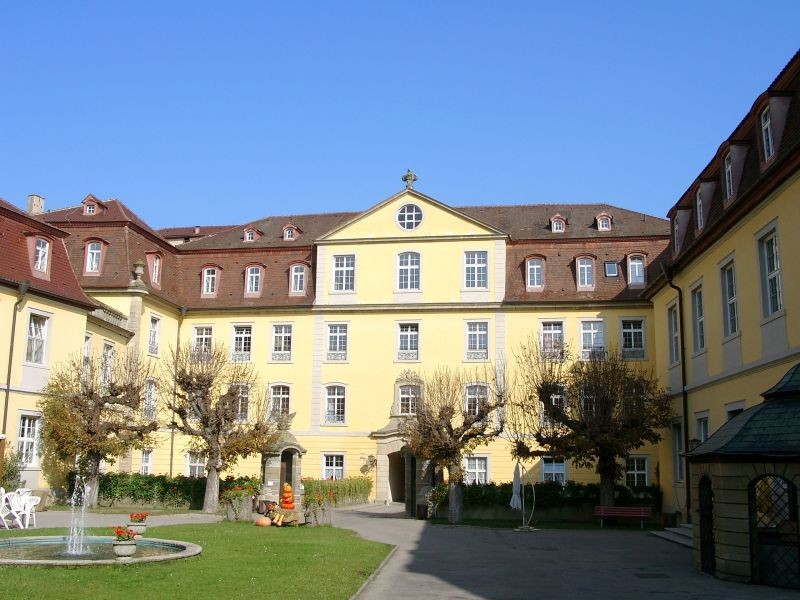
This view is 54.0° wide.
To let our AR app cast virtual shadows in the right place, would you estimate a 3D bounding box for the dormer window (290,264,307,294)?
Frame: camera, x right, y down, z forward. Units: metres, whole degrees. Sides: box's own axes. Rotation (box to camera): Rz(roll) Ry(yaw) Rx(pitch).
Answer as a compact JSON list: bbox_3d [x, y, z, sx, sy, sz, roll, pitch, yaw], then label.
[{"bbox_3d":[-5.900,-1.097,46.844,1.084,2.003,0.850,-1,-12,11],"label":"dormer window"}]

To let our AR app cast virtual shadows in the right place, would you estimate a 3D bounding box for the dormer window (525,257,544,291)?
[{"bbox_3d":[7.641,-1.391,44.158,1.070,2.059,0.850,-1,-12,11],"label":"dormer window"}]

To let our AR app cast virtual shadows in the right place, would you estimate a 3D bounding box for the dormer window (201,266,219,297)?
[{"bbox_3d":[-11.875,-1.085,49.658,1.116,2.192,0.750,-1,-12,10],"label":"dormer window"}]

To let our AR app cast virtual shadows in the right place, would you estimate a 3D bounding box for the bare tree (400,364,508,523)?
[{"bbox_3d":[1.947,5.210,28.332,3.857,5.536,3.664,1,-12,0],"label":"bare tree"}]

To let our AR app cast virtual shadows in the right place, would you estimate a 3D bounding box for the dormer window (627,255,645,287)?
[{"bbox_3d":[12.972,-1.505,43.100,1.070,1.926,0.850,-1,-12,11],"label":"dormer window"}]

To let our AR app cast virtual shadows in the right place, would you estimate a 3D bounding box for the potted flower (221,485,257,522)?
[{"bbox_3d":[-5.985,7.641,29.769,1.120,1.280,1.020,-1,-12,10],"label":"potted flower"}]

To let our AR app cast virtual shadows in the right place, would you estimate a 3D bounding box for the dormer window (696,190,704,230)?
[{"bbox_3d":[14.235,-4.181,36.282,0.700,2.132,1.260,0,-12,5],"label":"dormer window"}]

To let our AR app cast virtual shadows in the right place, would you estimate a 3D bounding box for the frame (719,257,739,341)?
[{"bbox_3d":[11.755,-0.084,27.982,0.300,2.850,1.750,0,-12,4],"label":"frame"}]

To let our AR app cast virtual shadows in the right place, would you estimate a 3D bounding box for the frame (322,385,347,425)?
[{"bbox_3d":[-3.667,5.971,44.408,1.402,2.351,0.250,-1,-12,11],"label":"frame"}]

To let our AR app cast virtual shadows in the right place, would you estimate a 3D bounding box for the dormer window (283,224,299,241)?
[{"bbox_3d":[-6.826,-4.170,50.332,1.026,1.121,1.100,-1,-12,10],"label":"dormer window"}]

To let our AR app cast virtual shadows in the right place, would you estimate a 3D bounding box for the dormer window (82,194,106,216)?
[{"bbox_3d":[-19.206,-5.820,49.514,1.098,1.411,0.950,-1,-12,10],"label":"dormer window"}]

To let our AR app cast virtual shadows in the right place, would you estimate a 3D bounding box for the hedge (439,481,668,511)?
[{"bbox_3d":[5.636,7.370,29.625,8.387,1.150,1.100,-1,-12,8],"label":"hedge"}]

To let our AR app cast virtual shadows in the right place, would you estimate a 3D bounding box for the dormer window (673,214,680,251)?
[{"bbox_3d":[12.884,-2.961,36.260,0.800,1.950,1.100,0,-12,4],"label":"dormer window"}]

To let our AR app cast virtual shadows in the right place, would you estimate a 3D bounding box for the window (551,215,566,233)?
[{"bbox_3d":[9.577,-4.460,47.450,0.965,1.118,1.100,-1,-12,10],"label":"window"}]

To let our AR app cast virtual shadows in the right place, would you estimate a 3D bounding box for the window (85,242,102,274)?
[{"bbox_3d":[-15.748,-2.174,40.439,1.080,1.944,0.800,-1,-12,8],"label":"window"}]

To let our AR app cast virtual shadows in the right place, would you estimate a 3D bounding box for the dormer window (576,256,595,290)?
[{"bbox_3d":[10.776,-1.463,45.542,1.092,2.215,0.750,-1,-12,10],"label":"dormer window"}]

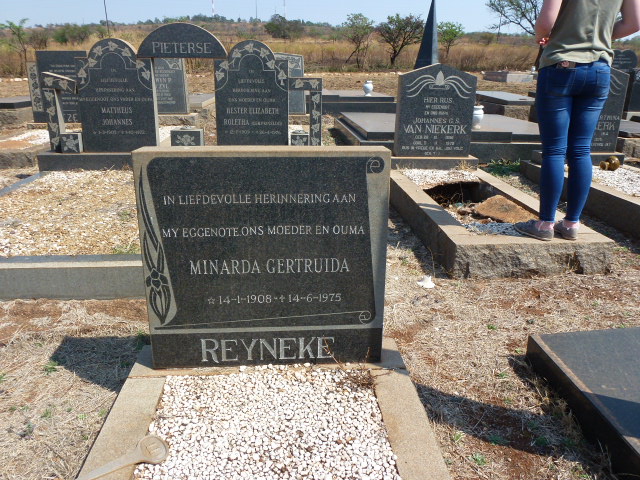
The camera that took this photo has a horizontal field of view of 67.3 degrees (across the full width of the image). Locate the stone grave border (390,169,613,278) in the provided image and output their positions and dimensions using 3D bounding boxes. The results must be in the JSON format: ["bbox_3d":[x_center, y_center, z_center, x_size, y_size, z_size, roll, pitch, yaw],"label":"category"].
[{"bbox_3d":[1.149,-0.233,3.699,0.905,0.205,1.970,-1,21,-5],"label":"stone grave border"}]

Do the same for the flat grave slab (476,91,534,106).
[{"bbox_3d":[3.906,-2.885,9.846,0.920,0.080,2.000,0,21,-2],"label":"flat grave slab"}]

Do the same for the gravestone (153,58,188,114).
[{"bbox_3d":[-2.391,-2.341,7.226,0.760,0.860,0.120,0,18,-2],"label":"gravestone"}]

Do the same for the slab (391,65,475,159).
[{"bbox_3d":[1.052,-1.192,4.445,0.700,0.830,0.110,-1,18,-4],"label":"slab"}]

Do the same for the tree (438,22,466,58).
[{"bbox_3d":[11.919,-18.000,43.487,2.313,3.297,2.188,-1,21,-4],"label":"tree"}]

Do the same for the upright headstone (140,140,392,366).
[{"bbox_3d":[-0.175,0.068,1.561,0.760,0.700,0.120,-1,17,-3],"label":"upright headstone"}]

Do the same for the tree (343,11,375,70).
[{"bbox_3d":[2.390,-12.351,30.008,2.000,3.100,2.000,0,19,-2],"label":"tree"}]

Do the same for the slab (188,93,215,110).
[{"bbox_3d":[-2.961,-2.924,10.450,1.150,0.300,2.195,-1,21,-4],"label":"slab"}]

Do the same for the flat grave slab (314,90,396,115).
[{"bbox_3d":[0.436,-3.113,10.868,2.150,0.360,2.150,-1,21,-3],"label":"flat grave slab"}]

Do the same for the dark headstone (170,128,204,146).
[{"bbox_3d":[-1.271,-0.956,4.622,0.271,0.203,0.160,-1,21,-4],"label":"dark headstone"}]

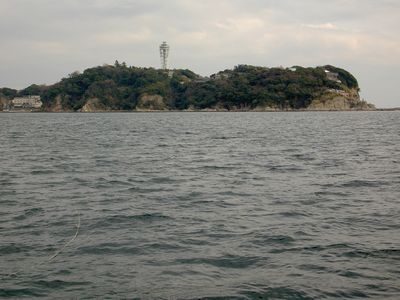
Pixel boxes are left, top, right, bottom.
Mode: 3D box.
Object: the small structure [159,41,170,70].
[{"bbox_3d":[-60.047,-156.547,1181.000,16.000,54.000,16.000,0,3,-3],"label":"small structure"}]

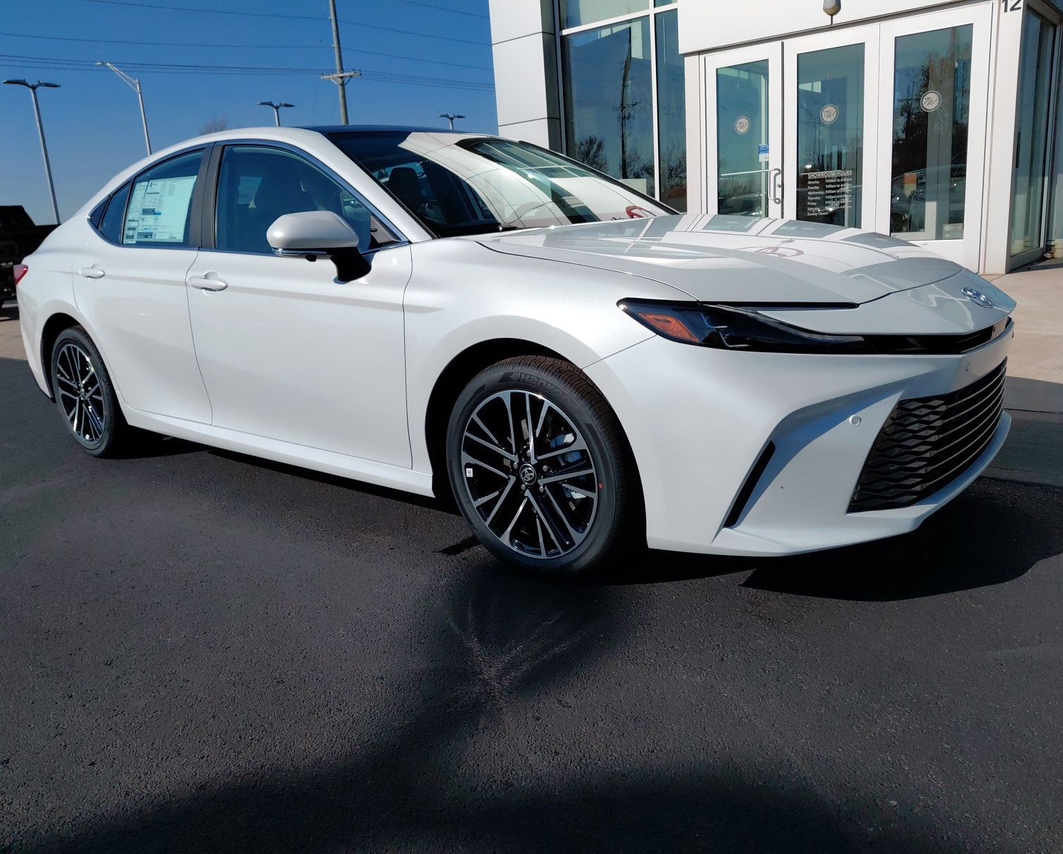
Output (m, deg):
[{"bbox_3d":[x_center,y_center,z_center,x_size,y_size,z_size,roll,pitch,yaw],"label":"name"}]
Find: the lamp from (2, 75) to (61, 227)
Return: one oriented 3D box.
[{"bbox_3d":[-17.574,-8.620,30.186,1.850,7.570,0.360,-16,17,-42],"label":"lamp"}]

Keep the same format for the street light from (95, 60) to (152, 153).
[{"bbox_3d":[-19.351,-12.295,40.175,2.170,10.490,0.350,-2,13,9],"label":"street light"}]

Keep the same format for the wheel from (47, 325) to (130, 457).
[{"bbox_3d":[-2.173,-0.191,4.168,0.665,0.655,0.235,8,17,38],"label":"wheel"}]

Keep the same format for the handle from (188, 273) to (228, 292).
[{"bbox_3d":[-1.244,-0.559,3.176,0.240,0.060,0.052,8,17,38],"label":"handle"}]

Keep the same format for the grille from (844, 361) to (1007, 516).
[{"bbox_3d":[1.263,-0.057,2.442,0.200,0.300,1.330,8,17,38],"label":"grille"}]

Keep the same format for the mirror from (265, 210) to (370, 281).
[{"bbox_3d":[-0.676,-0.576,2.651,0.210,0.215,0.245,8,17,38],"label":"mirror"}]

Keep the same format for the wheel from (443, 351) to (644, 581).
[{"bbox_3d":[0.045,0.111,2.445,0.665,0.655,0.235,8,17,38],"label":"wheel"}]

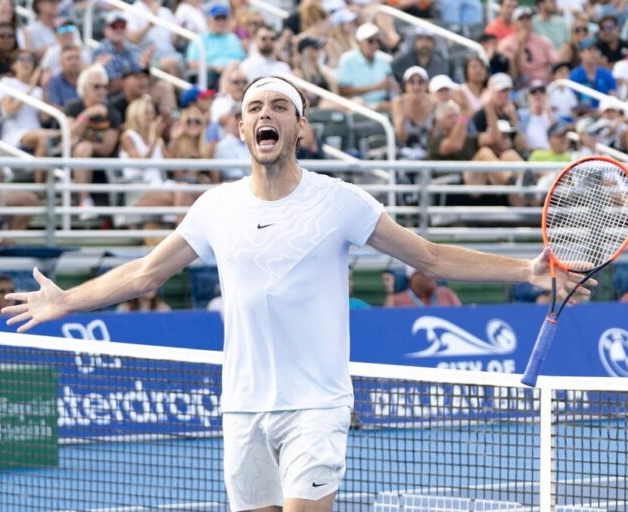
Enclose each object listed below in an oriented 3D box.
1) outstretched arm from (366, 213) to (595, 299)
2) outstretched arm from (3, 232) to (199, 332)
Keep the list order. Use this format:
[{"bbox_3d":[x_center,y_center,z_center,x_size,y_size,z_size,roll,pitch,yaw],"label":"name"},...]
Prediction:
[{"bbox_3d":[0.467,0.004,7.110,0.660,0.150,0.140,13,0,-6],"label":"outstretched arm"},{"bbox_3d":[-0.612,0.062,7.230,0.630,0.180,0.140,-21,-8,23],"label":"outstretched arm"}]

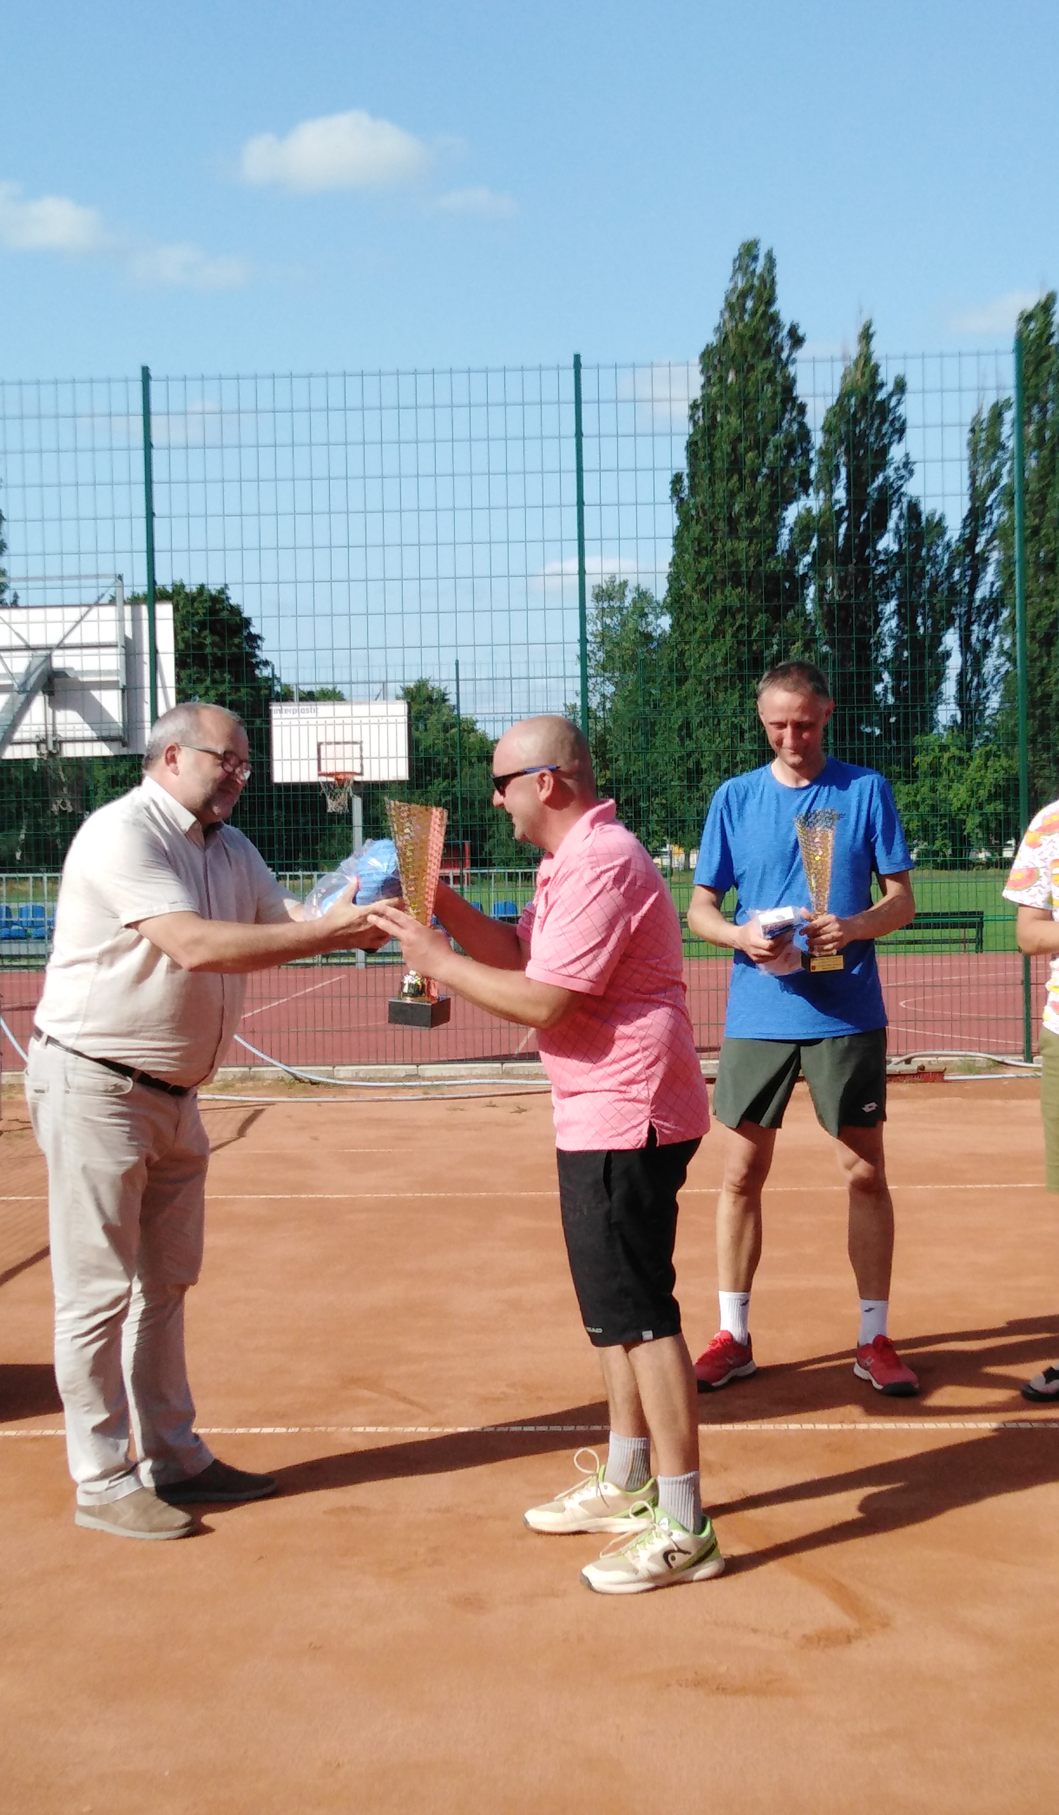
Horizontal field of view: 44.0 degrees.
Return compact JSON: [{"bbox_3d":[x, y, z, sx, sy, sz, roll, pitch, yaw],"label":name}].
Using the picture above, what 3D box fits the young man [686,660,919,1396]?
[{"bbox_3d":[0.716,0.306,3.432,0.600,1.859,0.420,-1,3,11],"label":"young man"}]

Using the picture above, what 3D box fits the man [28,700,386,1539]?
[{"bbox_3d":[-0.676,0.437,2.801,0.730,1.718,0.550,0,3,20],"label":"man"}]

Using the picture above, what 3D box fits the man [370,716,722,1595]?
[{"bbox_3d":[0.019,0.455,2.652,0.690,1.680,0.530,-2,3,-14],"label":"man"}]

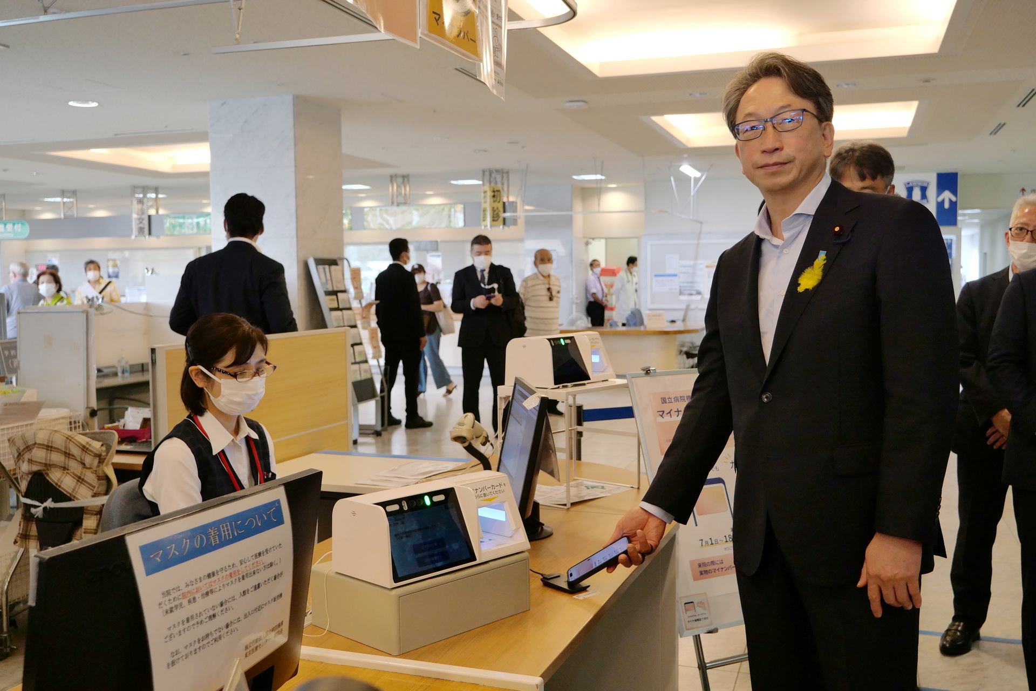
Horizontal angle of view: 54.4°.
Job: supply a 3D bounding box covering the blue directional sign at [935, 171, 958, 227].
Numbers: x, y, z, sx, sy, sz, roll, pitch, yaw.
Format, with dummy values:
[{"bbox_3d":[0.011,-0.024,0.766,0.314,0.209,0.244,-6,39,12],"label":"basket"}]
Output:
[{"bbox_3d":[6.725,-2.291,15.797,0.310,0.842,0.050,1,4,19],"label":"blue directional sign"}]

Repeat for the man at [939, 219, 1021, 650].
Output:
[{"bbox_3d":[1.835,0.280,3.699,0.520,1.666,0.350,2,5,31],"label":"man"}]

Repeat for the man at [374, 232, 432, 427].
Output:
[{"bbox_3d":[-1.091,-0.121,9.393,0.350,1.751,0.480,-4,5,-44],"label":"man"}]

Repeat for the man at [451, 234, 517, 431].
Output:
[{"bbox_3d":[-0.281,-0.053,8.435,0.540,1.730,0.420,0,4,5],"label":"man"}]

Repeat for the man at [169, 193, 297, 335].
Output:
[{"bbox_3d":[-1.302,0.193,4.623,0.550,1.776,0.340,0,4,3],"label":"man"}]

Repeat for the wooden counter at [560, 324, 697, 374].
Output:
[{"bbox_3d":[1.401,0.112,13.389,2.150,0.700,1.100,0,4,12],"label":"wooden counter"}]

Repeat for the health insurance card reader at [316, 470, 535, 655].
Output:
[{"bbox_3d":[-0.181,0.395,1.914,0.335,0.247,0.242,-4,5,-45],"label":"health insurance card reader"}]

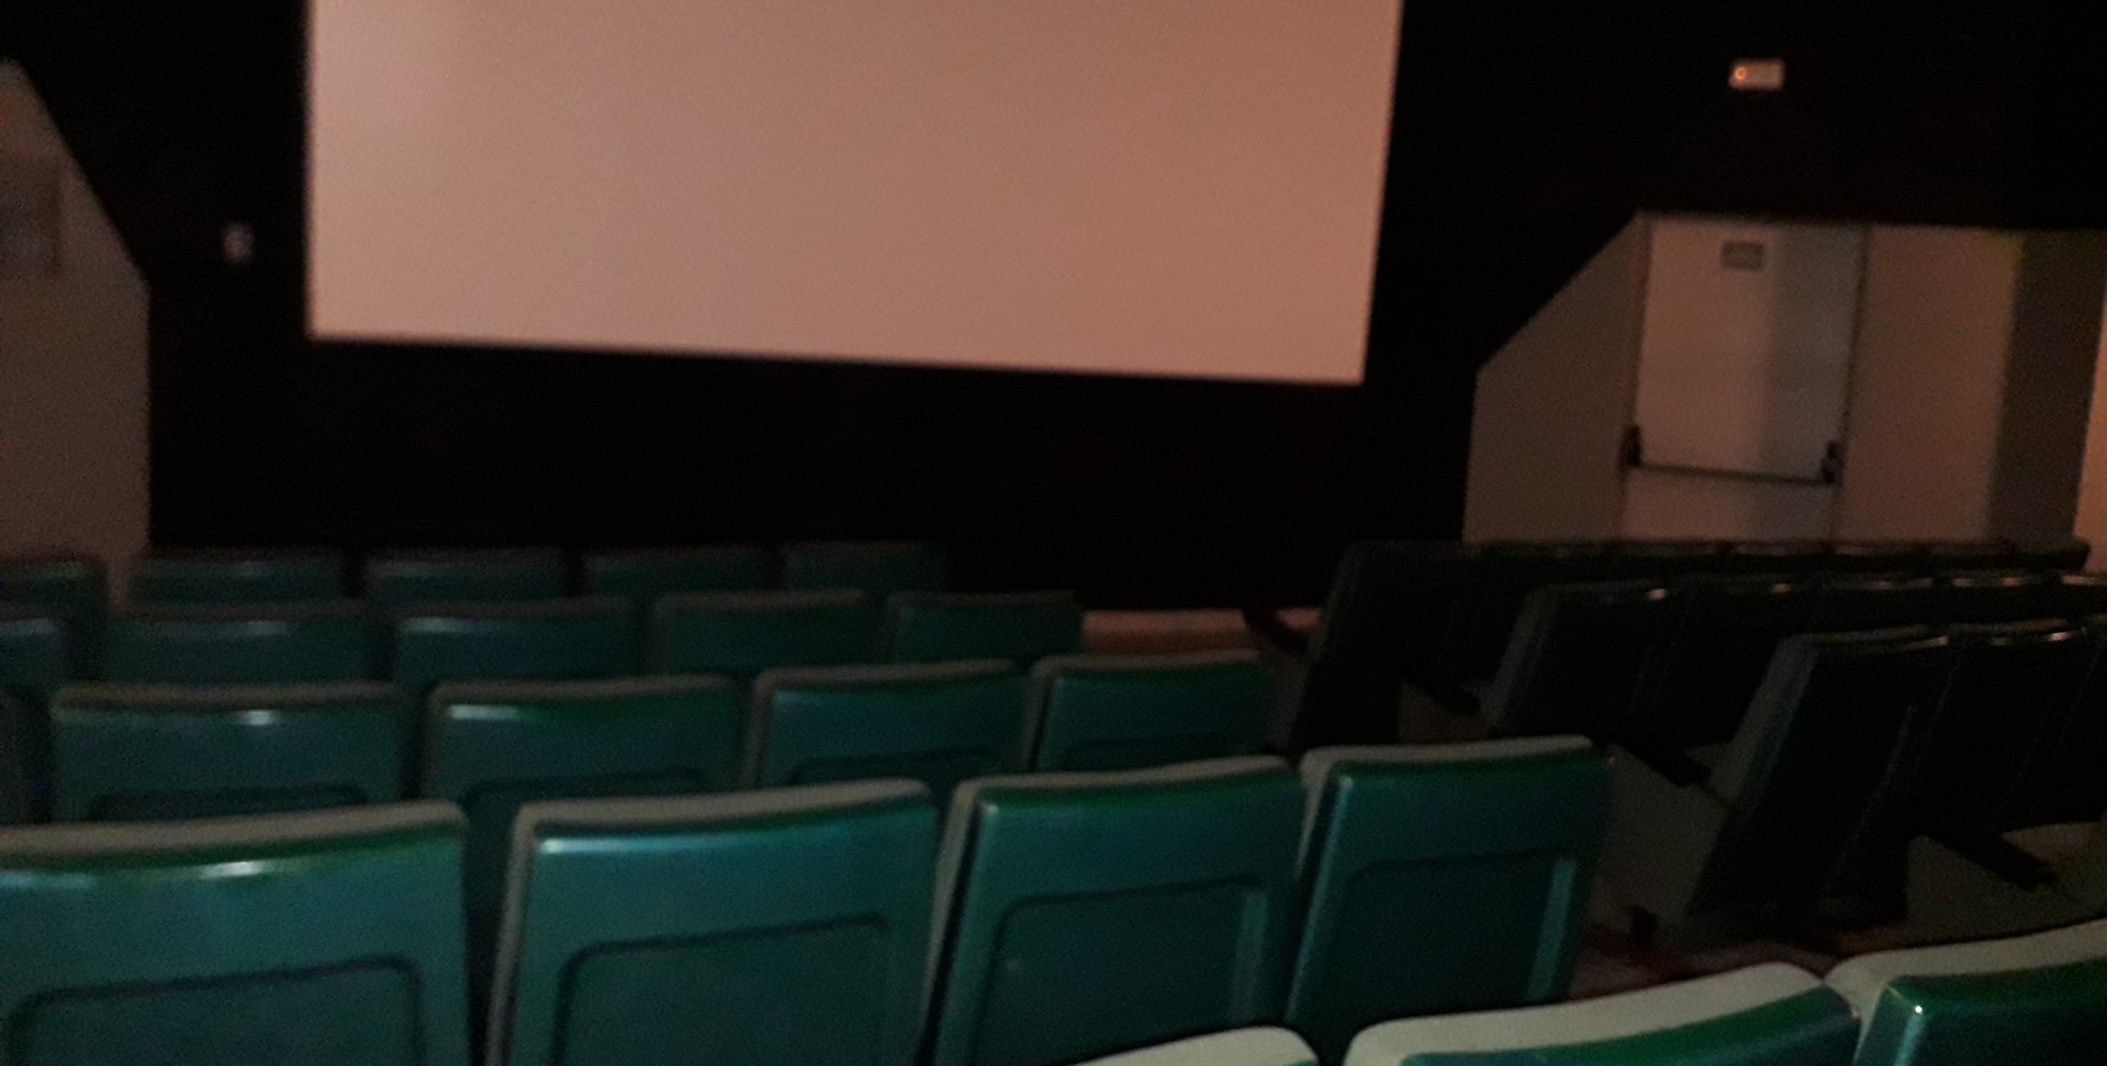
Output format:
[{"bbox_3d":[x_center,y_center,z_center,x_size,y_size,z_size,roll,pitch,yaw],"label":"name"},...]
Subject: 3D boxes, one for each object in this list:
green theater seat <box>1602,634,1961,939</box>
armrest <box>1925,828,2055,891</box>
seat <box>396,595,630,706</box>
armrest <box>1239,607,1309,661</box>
[{"bbox_3d":[1.906,0.670,4.396,0.616,0.924,0.627,0,8,-24],"label":"green theater seat"},{"bbox_3d":[1.993,0.682,3.511,0.067,0.053,0.302,0,17,-24],"label":"armrest"},{"bbox_3d":[-1.318,0.573,3.958,0.588,0.918,0.616,0,8,-24],"label":"seat"},{"bbox_3d":[0.825,0.370,6.106,0.067,0.056,0.336,0,17,-24],"label":"armrest"}]

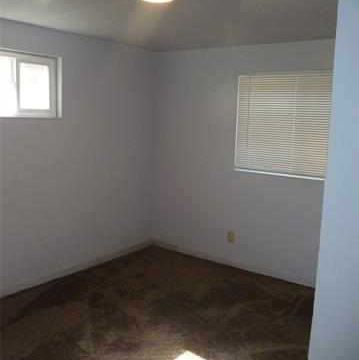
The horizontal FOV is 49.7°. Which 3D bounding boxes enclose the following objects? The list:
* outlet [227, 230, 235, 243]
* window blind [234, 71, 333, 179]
[{"bbox_3d":[0.536,0.594,4.054,0.074,0.118,0.012,8,11,37],"label":"outlet"},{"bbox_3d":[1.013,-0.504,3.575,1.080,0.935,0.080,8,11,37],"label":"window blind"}]

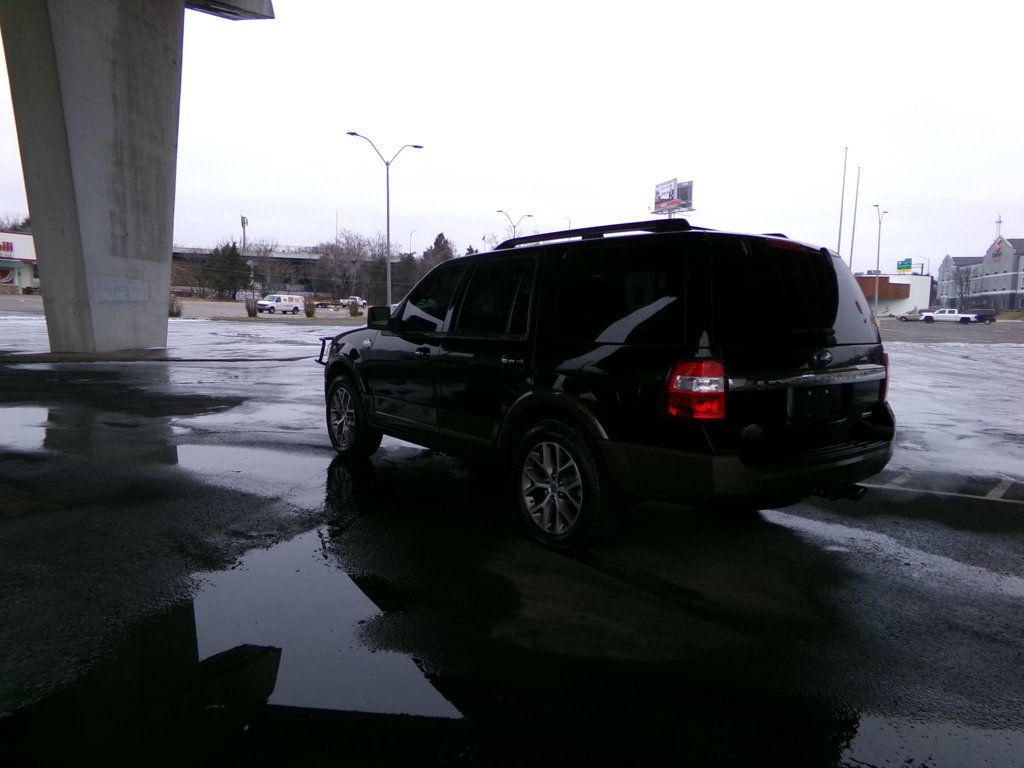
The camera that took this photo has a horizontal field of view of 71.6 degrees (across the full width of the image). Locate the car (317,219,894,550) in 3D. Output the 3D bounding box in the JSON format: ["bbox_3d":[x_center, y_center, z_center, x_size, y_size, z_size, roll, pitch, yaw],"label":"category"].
[{"bbox_3d":[0.140,-0.160,6.021,2.100,1.970,5.380,-4,8,-37],"label":"car"}]

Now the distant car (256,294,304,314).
[{"bbox_3d":[-25.345,-8.734,78.000,2.030,2.100,5.550,5,7,28],"label":"distant car"}]

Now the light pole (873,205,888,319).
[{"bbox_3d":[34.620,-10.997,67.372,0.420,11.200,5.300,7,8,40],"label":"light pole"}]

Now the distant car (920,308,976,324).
[{"bbox_3d":[54.163,-8.317,88.000,5.920,1.880,2.030,5,7,32],"label":"distant car"}]

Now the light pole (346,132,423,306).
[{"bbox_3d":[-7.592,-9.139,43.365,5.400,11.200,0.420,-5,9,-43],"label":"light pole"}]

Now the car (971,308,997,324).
[{"bbox_3d":[58.825,-8.540,90.500,4.950,1.820,1.970,5,8,33],"label":"car"}]

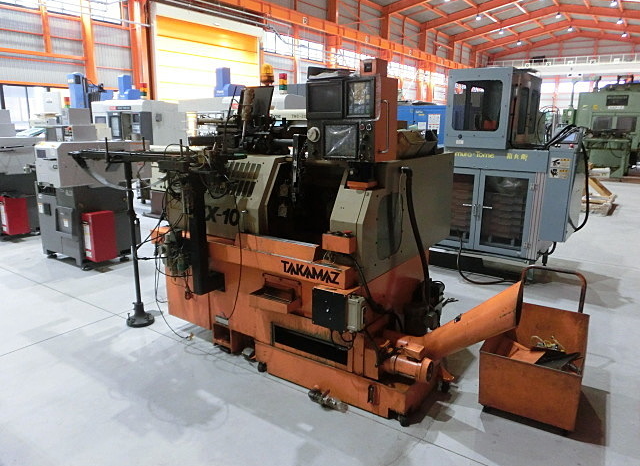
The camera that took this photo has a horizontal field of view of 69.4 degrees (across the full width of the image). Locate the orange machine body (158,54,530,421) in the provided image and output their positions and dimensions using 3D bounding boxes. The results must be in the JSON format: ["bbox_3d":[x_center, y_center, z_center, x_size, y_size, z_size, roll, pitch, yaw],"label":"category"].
[{"bbox_3d":[0.103,-0.105,3.095,2.338,1.806,1.372,8,14,34],"label":"orange machine body"}]

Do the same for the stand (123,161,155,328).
[{"bbox_3d":[-1.405,0.078,3.510,0.224,1.260,0.224,8,14,34],"label":"stand"}]

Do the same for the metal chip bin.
[{"bbox_3d":[1.260,0.603,2.631,0.441,0.616,0.882,7,13,31],"label":"metal chip bin"}]

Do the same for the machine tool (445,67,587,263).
[{"bbox_3d":[2.145,-0.650,5.107,1.344,2.128,1.092,9,14,36],"label":"machine tool"}]

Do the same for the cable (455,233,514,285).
[{"bbox_3d":[1.678,0.282,4.779,0.602,0.420,0.266,9,14,36],"label":"cable"}]

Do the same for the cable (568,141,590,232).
[{"bbox_3d":[2.522,-0.420,4.432,0.140,0.896,0.224,9,14,36],"label":"cable"}]

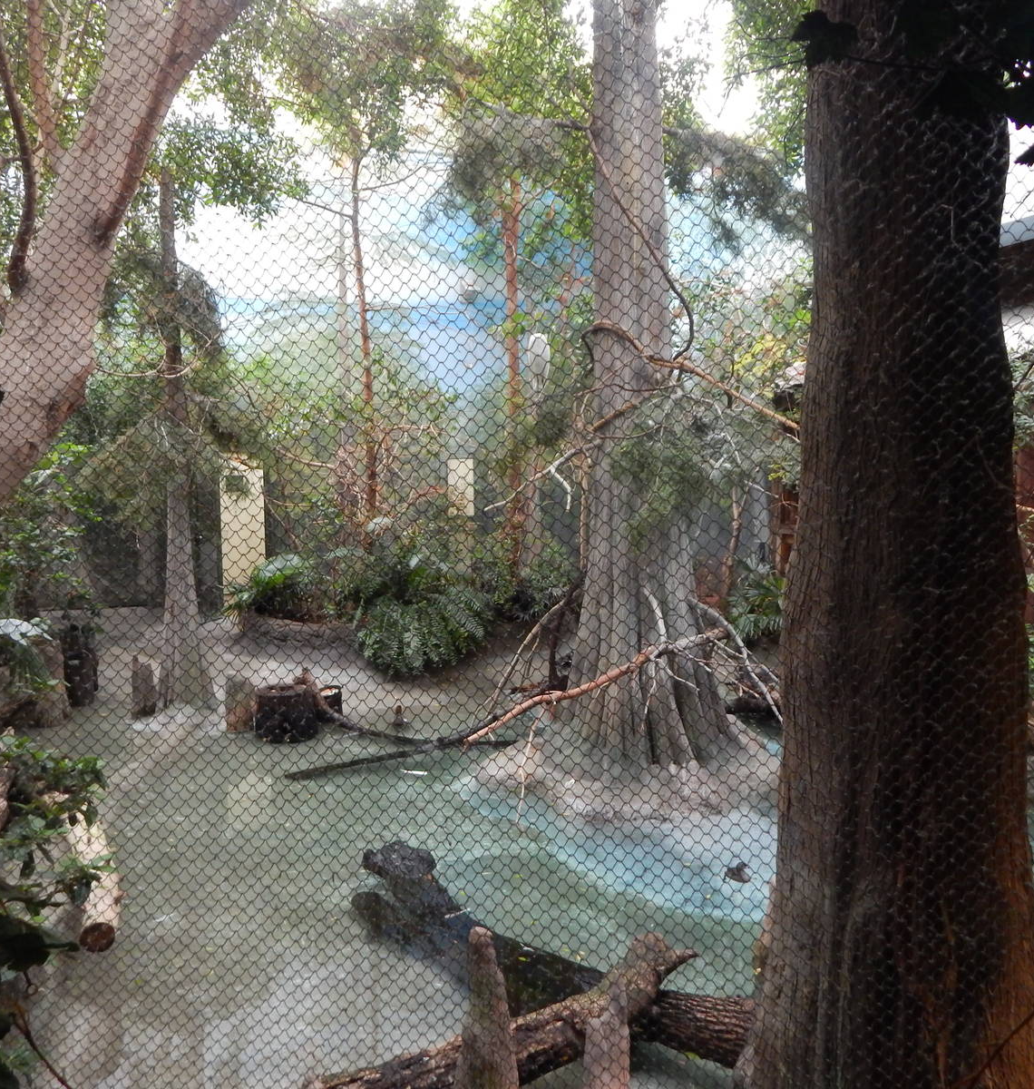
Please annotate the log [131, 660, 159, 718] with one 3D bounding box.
[{"bbox_3d":[-4.134,1.592,10.263,0.274,0.604,0.274,0,3,0],"label":"log"}]

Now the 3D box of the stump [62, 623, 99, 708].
[{"bbox_3d":[-5.078,1.396,10.741,0.352,0.939,0.352,0,3,0],"label":"stump"}]

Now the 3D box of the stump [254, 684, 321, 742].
[{"bbox_3d":[-2.352,1.722,9.471,0.643,0.438,0.643,0,3,0],"label":"stump"}]

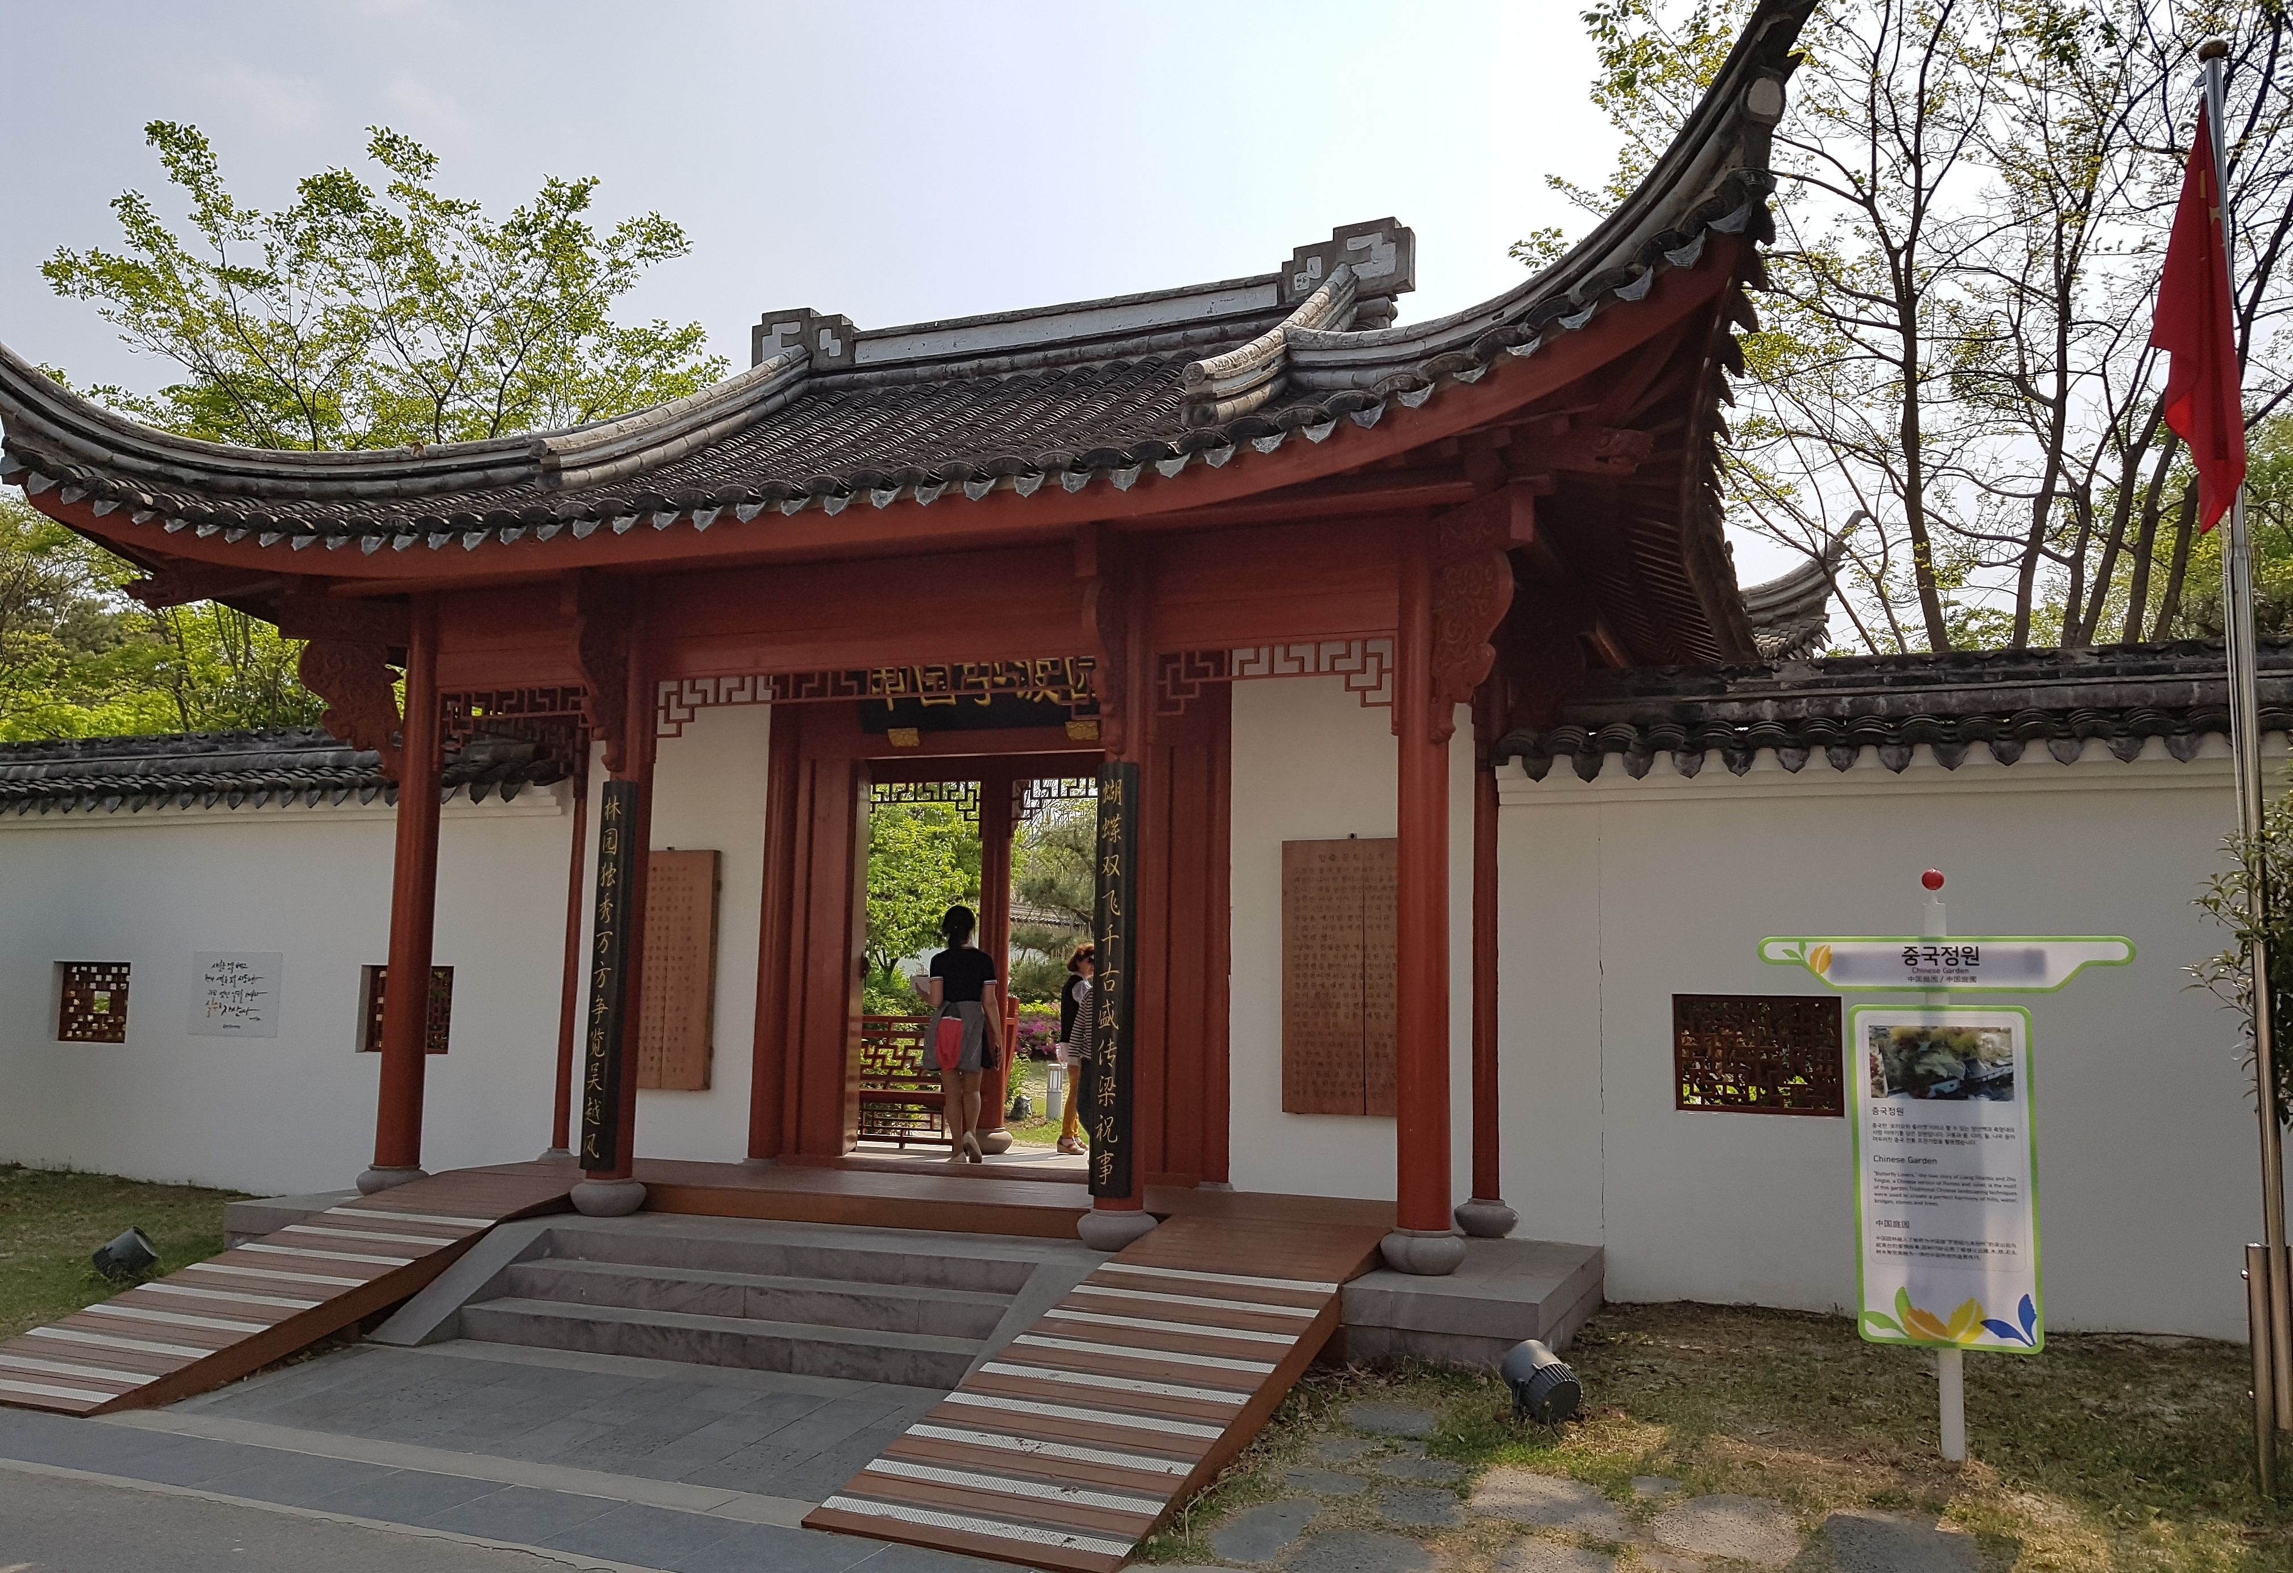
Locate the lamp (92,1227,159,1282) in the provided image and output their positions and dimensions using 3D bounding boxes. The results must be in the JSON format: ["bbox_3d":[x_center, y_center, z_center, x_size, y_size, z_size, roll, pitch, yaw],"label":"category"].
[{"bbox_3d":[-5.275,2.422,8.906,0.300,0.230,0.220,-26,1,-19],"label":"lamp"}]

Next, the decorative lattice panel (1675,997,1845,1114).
[{"bbox_3d":[3.118,1.374,8.793,0.812,0.599,0.062,-2,-8,21],"label":"decorative lattice panel"}]

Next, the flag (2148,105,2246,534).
[{"bbox_3d":[3.614,-1.627,5.949,0.258,1.534,0.202,-2,-8,21],"label":"flag"}]

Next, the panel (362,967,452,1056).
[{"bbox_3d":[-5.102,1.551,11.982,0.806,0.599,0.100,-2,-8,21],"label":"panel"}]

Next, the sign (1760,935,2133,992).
[{"bbox_3d":[2.743,0.614,5.946,1.164,0.188,0.037,-2,-8,21],"label":"sign"}]

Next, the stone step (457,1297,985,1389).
[{"bbox_3d":[-1.950,2.532,7.851,2.737,0.150,0.266,-2,-8,21],"label":"stone step"}]

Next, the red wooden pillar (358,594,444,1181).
[{"bbox_3d":[-4.358,0.639,10.278,0.367,3.553,0.367,-2,-8,21],"label":"red wooden pillar"}]

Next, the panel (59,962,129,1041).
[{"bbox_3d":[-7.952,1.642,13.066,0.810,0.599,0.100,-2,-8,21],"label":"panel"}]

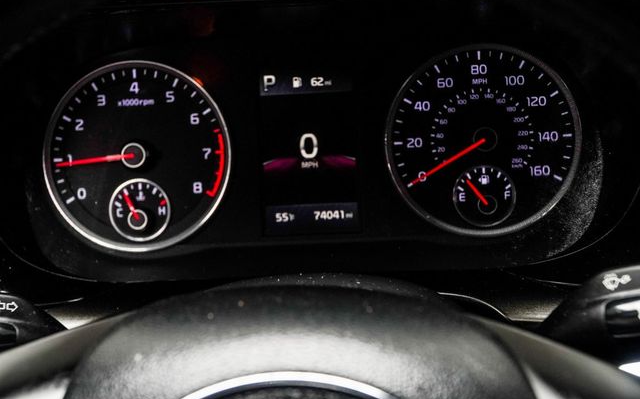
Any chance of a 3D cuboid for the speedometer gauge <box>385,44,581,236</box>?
[{"bbox_3d":[0.090,-0.033,0.457,0.108,0.108,0.020,-3,0,3],"label":"speedometer gauge"}]

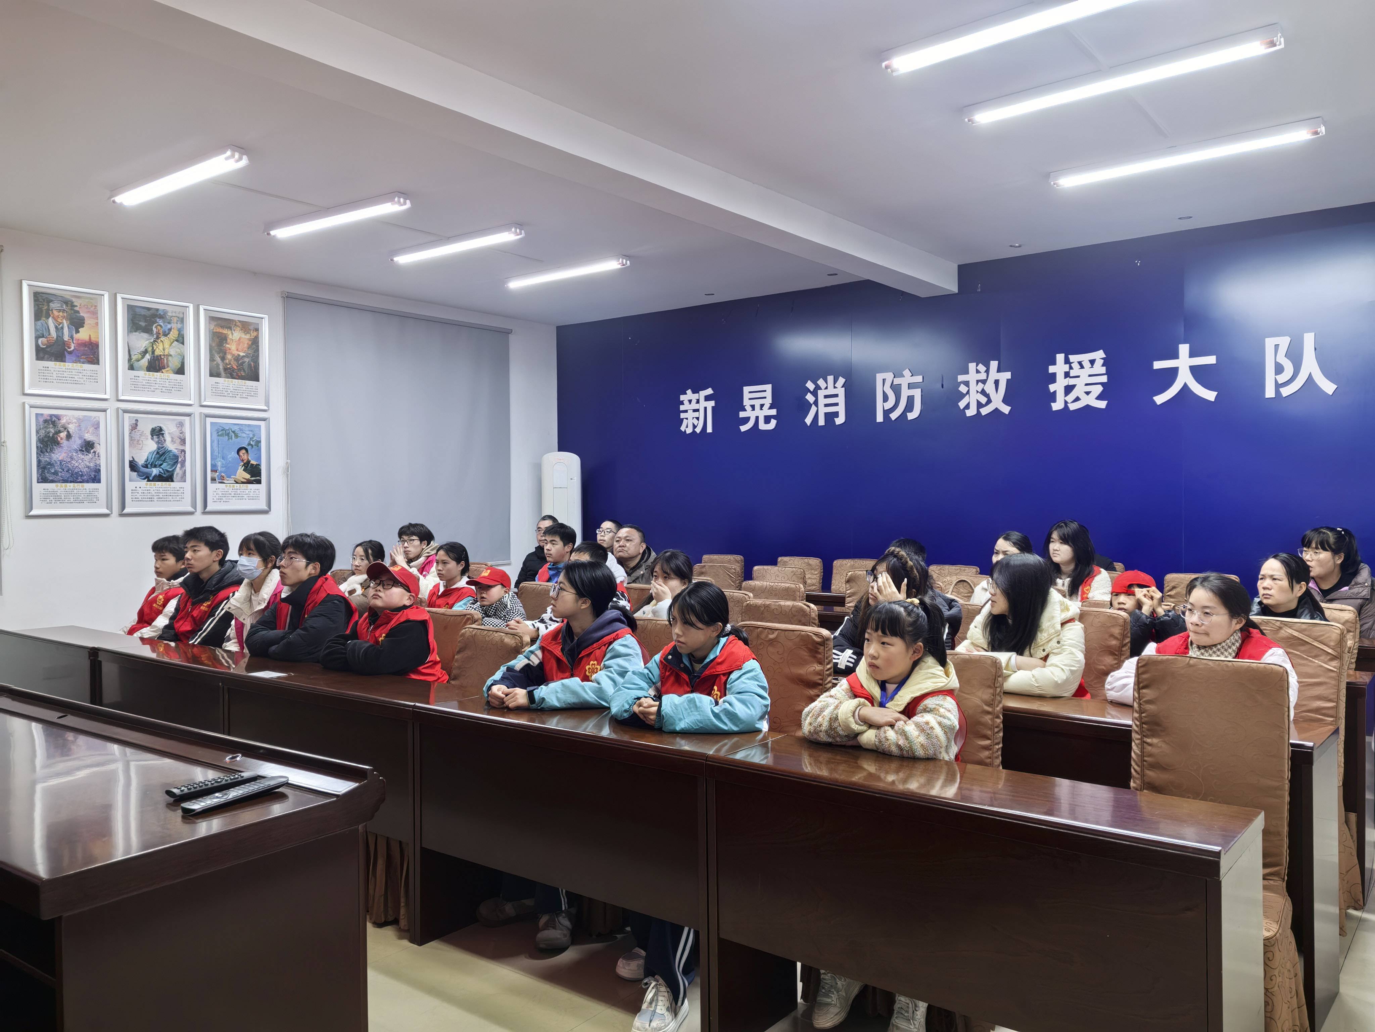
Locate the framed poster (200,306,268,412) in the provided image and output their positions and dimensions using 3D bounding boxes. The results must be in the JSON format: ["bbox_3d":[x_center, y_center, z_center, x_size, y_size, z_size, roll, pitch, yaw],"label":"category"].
[{"bbox_3d":[-3.301,-1.143,7.834,0.030,0.718,0.525,0,1,38],"label":"framed poster"}]

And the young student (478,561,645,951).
[{"bbox_3d":[-0.369,0.758,3.572,0.540,1.220,0.610,0,1,41],"label":"young student"}]

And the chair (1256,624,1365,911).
[{"bbox_3d":[2.011,0.875,3.690,0.440,1.000,0.540,0,1,39],"label":"chair"}]

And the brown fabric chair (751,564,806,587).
[{"bbox_3d":[0.461,0.836,7.026,0.440,0.965,0.560,0,1,39],"label":"brown fabric chair"}]

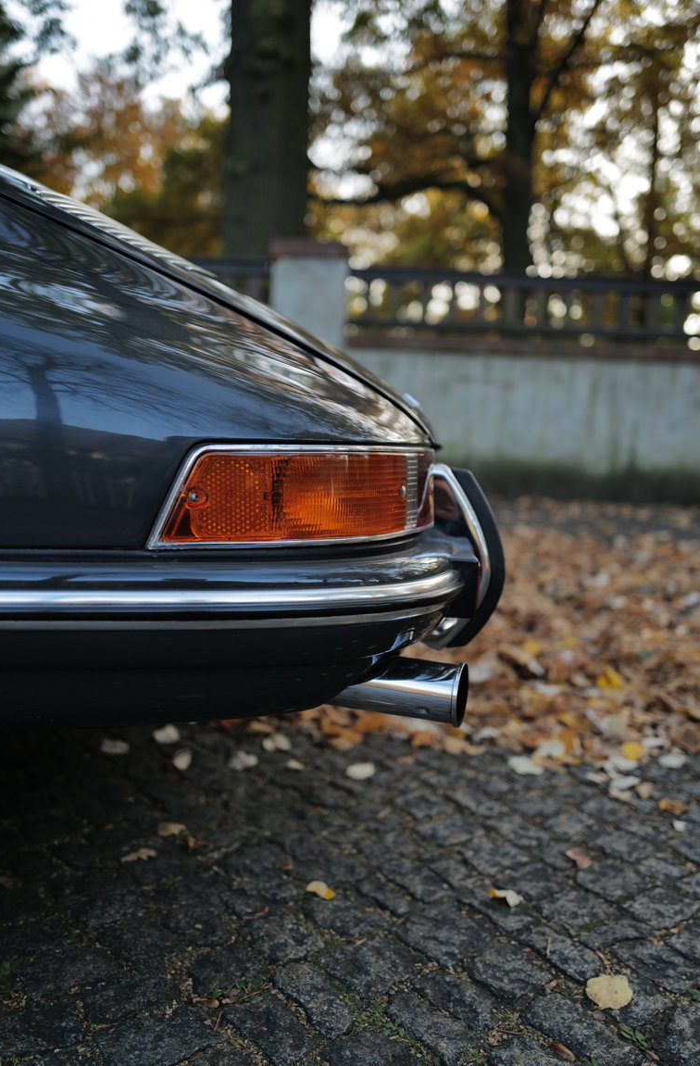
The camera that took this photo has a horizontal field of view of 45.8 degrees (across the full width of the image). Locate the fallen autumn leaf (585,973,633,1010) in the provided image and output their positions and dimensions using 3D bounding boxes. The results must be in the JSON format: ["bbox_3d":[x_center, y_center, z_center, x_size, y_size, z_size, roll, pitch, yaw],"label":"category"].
[{"bbox_3d":[0.321,0.568,1.027,0.054,0.010,0.072,5,8,16],"label":"fallen autumn leaf"}]

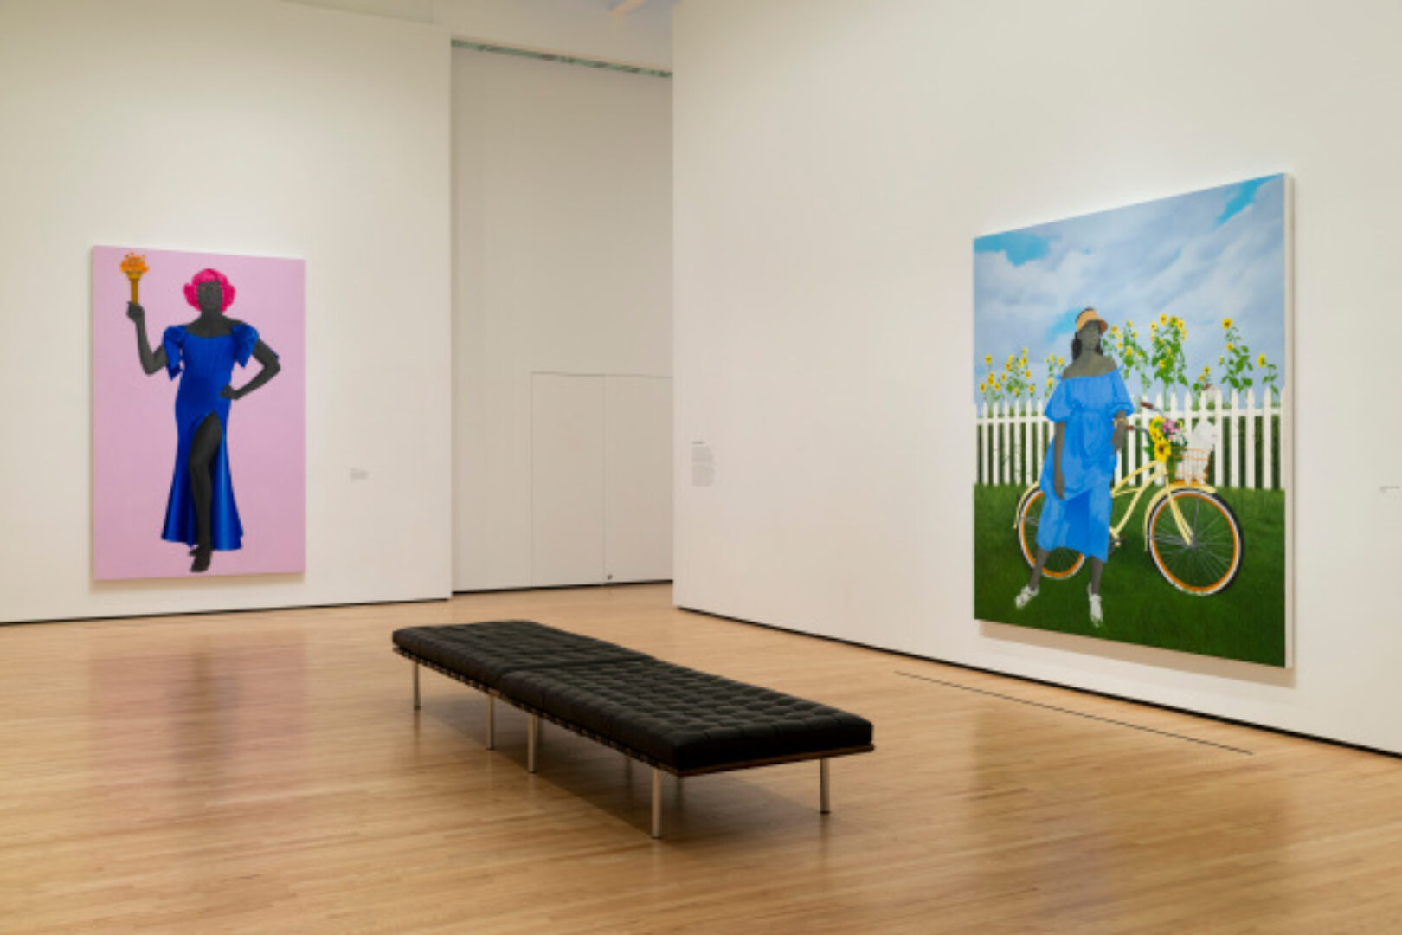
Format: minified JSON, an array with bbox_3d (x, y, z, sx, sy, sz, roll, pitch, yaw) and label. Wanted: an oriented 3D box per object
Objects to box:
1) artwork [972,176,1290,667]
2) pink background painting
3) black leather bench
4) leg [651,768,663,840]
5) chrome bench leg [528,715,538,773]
[{"bbox_3d":[2.588,-0.260,8.554,0.064,2.692,2.565,0,0,-29],"label":"artwork"},{"bbox_3d":[-4.843,-0.510,13.248,1.943,3.124,0.064,0,0,-29],"label":"pink background painting"},{"bbox_3d":[-0.595,1.238,7.013,0.905,0.455,3.773,0,0,-29],"label":"black leather bench"},{"bbox_3d":[-0.178,1.330,5.425,0.037,0.287,0.037,0,0,-29],"label":"leg"},{"bbox_3d":[-0.810,1.325,6.562,0.037,0.287,0.037,0,0,-29],"label":"chrome bench leg"}]

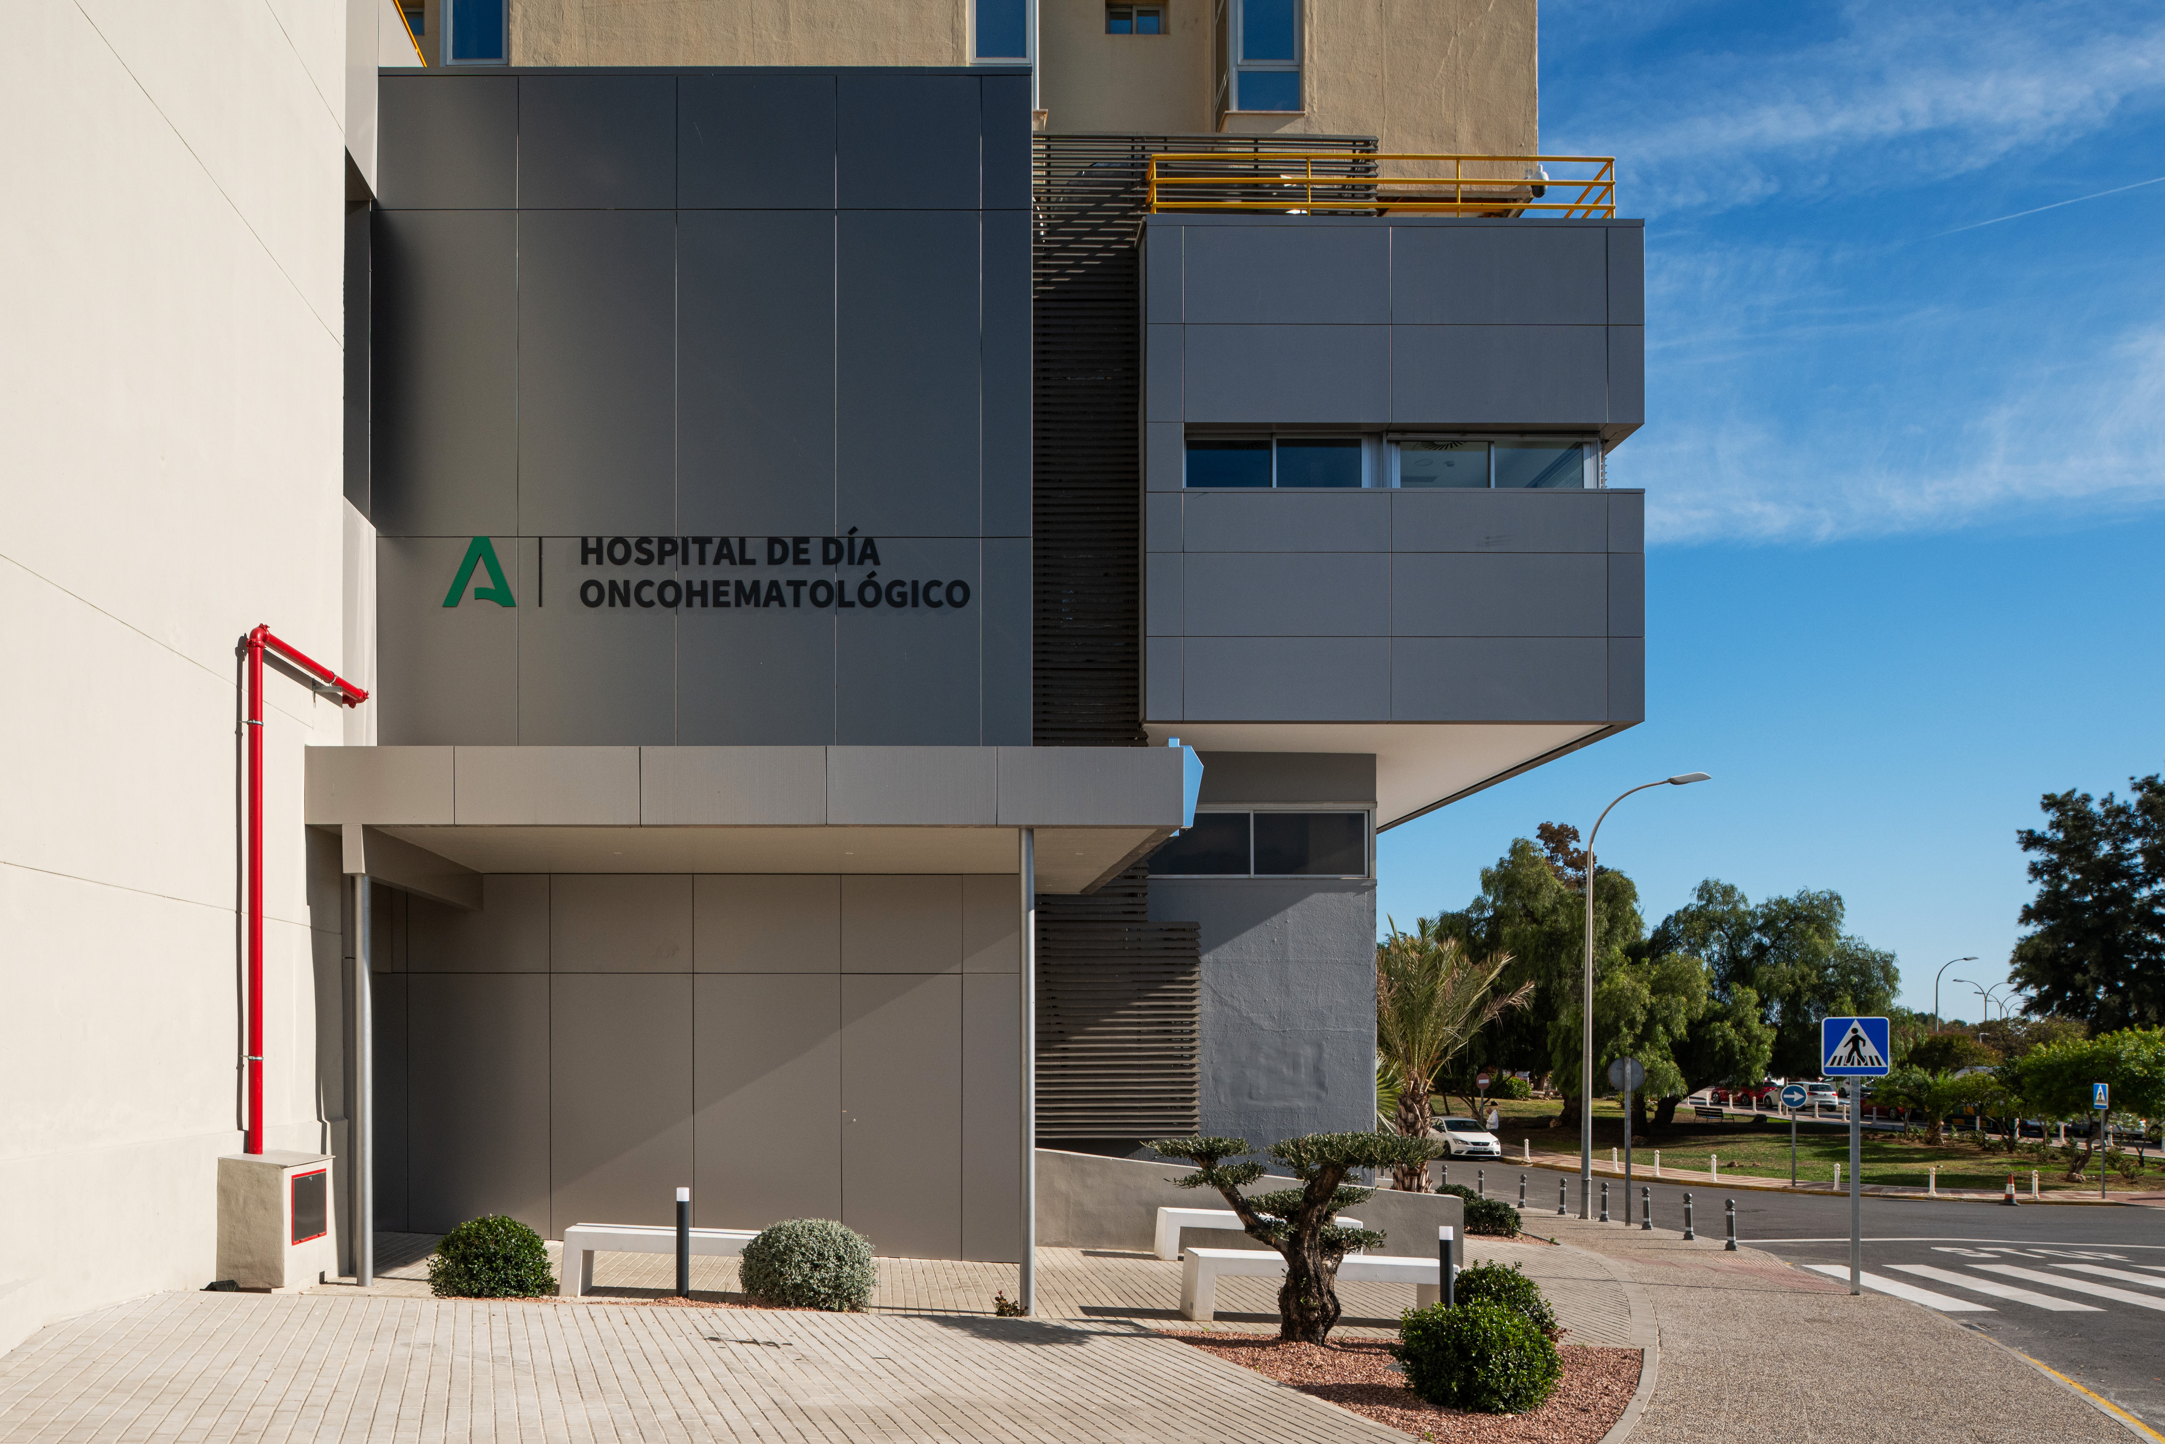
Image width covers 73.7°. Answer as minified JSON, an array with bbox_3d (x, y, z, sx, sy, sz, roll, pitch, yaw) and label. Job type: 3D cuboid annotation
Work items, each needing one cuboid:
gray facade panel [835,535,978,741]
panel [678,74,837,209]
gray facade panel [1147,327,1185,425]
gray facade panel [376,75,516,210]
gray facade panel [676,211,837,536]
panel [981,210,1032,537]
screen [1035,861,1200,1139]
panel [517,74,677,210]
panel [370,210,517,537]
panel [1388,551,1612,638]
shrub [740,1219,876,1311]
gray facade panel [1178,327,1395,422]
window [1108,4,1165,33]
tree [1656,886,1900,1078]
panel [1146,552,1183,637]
[{"bbox_3d":[-1.360,-0.583,11.375,1.144,1.723,0.050,0,0,0],"label":"gray facade panel"},{"bbox_3d":[-2.568,-4.585,11.425,1.263,1.096,0.050,0,0,0],"label":"panel"},{"bbox_3d":[0.771,-3.245,13.525,0.356,0.918,0.050,0,0,0],"label":"gray facade panel"},{"bbox_3d":[-5.198,-4.724,11.780,1.184,1.102,0.060,0,0,0],"label":"gray facade panel"},{"bbox_3d":[-2.568,-2.747,11.430,1.263,2.580,0.060,0,-2,0],"label":"gray facade panel"},{"bbox_3d":[-0.593,-2.744,11.375,0.399,2.575,0.050,0,0,0],"label":"panel"},{"bbox_3d":[0.302,2.750,14.360,1.726,2.750,0.120,0,-2,0],"label":"screen"},{"bbox_3d":[-3.834,-4.571,11.430,1.269,1.069,0.060,0,-2,0],"label":"panel"},{"bbox_3d":[-5.208,-2.835,11.780,1.205,2.666,0.060,0,0,0],"label":"panel"},{"bbox_3d":[3.987,-1.205,13.830,2.070,0.825,0.060,0,-2,0],"label":"panel"},{"bbox_3d":[-1.917,3.795,10.100,0.959,0.651,0.950,0,0,0],"label":"shrub"},{"bbox_3d":[1.907,-3.226,13.395,1.927,0.912,0.050,0,0,0],"label":"gray facade panel"},{"bbox_3d":[0.643,-8.280,17.045,0.687,0.363,0.090,0,0,0],"label":"window"},{"bbox_3d":[32.474,12.916,68.000,11.500,11.000,10.500,0,0,0],"label":"tree"},{"bbox_3d":[0.784,-1.214,13.830,0.356,0.809,0.060,0,-2,0],"label":"panel"}]

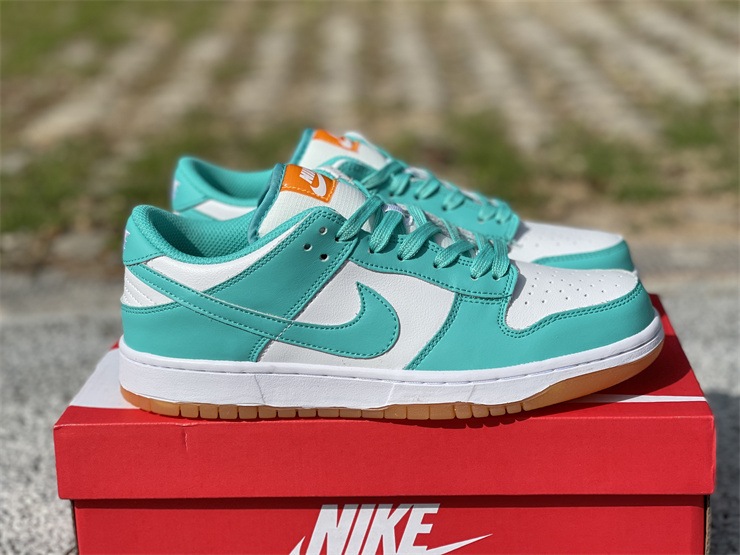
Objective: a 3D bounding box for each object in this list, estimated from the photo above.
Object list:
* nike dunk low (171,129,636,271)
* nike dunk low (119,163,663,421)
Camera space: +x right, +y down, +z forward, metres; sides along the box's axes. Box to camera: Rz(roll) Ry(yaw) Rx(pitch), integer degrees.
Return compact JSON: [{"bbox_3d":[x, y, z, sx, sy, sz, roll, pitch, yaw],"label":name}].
[{"bbox_3d":[0.017,-0.033,0.852,0.296,0.130,0.107,0,16,9],"label":"nike dunk low"},{"bbox_3d":[0.010,-0.002,0.744,0.297,0.130,0.107,-1,16,4],"label":"nike dunk low"}]

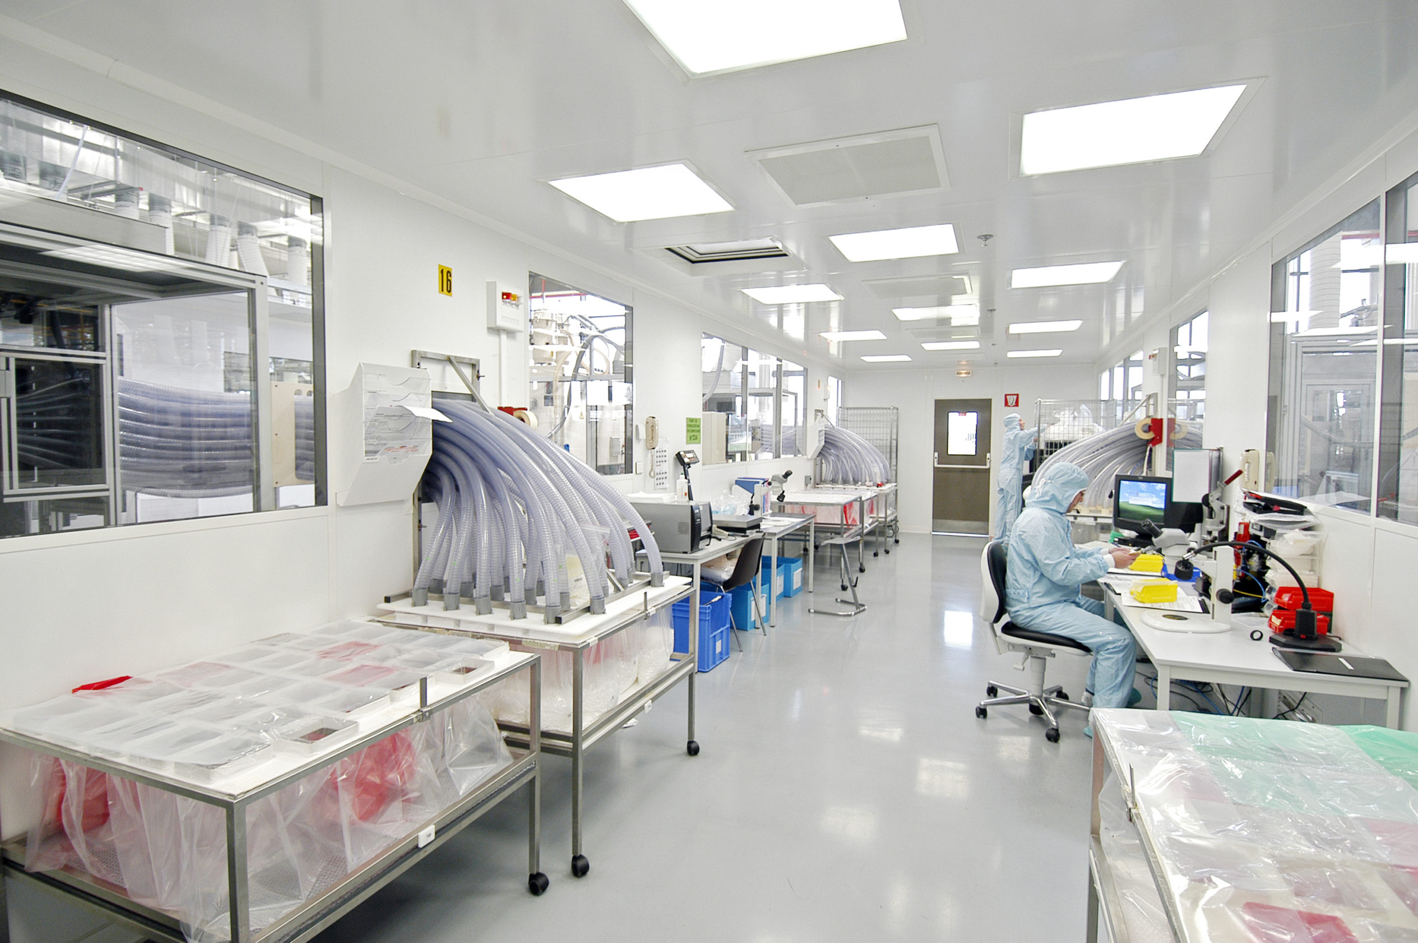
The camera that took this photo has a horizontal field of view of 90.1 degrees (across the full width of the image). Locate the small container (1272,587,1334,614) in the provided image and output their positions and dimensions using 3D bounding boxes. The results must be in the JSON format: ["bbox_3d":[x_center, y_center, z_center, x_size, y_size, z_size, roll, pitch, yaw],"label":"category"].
[{"bbox_3d":[2.268,0.489,2.706,0.166,0.080,0.108,1,3,23],"label":"small container"}]

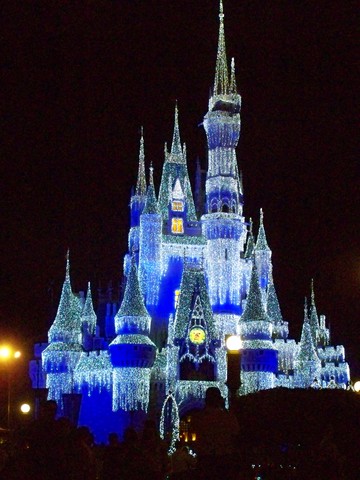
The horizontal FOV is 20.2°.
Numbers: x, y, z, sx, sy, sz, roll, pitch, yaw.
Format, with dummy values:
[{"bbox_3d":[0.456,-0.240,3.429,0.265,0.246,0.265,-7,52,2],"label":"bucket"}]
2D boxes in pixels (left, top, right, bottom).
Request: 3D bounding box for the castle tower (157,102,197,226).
[{"bbox_3d":[-0.300,-8.337,111.000,3.658,12.251,3.658,1,-11,-8],"label":"castle tower"}]

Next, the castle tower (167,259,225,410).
[{"bbox_3d":[1.499,9.356,97.000,4.964,13.663,4.964,1,-11,-8],"label":"castle tower"}]

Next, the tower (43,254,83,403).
[{"bbox_3d":[-10.979,8.366,96.000,3.724,14.569,3.724,1,-11,-8],"label":"tower"}]

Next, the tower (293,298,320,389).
[{"bbox_3d":[11.868,9.909,94.227,2.420,9.240,2.420,1,-13,-6],"label":"tower"}]

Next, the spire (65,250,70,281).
[{"bbox_3d":[-10.644,2.436,95.980,0.620,3.240,0.620,1,-13,-6],"label":"spire"}]

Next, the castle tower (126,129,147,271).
[{"bbox_3d":[-4.749,-4.449,112.000,2.185,16.383,2.185,1,-11,-8],"label":"castle tower"}]

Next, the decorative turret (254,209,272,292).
[{"bbox_3d":[8.787,1.268,106.525,1.890,9.490,1.890,1,-13,-6],"label":"decorative turret"}]

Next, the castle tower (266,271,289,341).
[{"bbox_3d":[9.406,6.277,98.160,2.230,6.770,2.230,1,-13,-6],"label":"castle tower"}]

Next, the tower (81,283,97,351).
[{"bbox_3d":[-9.074,7.483,101.000,1.584,6.543,1.584,1,-11,-8],"label":"tower"}]

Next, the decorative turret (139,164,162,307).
[{"bbox_3d":[-3.025,-0.334,103.819,2.360,15.490,2.360,1,-13,-6],"label":"decorative turret"}]

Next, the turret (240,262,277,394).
[{"bbox_3d":[7.507,8.464,98.000,3.445,12.728,3.445,1,-11,-8],"label":"turret"}]

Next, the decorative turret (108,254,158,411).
[{"bbox_3d":[-4.265,8.843,91.395,4.290,15.050,4.290,1,-13,-6],"label":"decorative turret"}]

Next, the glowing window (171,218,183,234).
[{"bbox_3d":[-0.337,-1.403,105.097,1.190,1.600,0.250,1,-13,-6],"label":"glowing window"}]

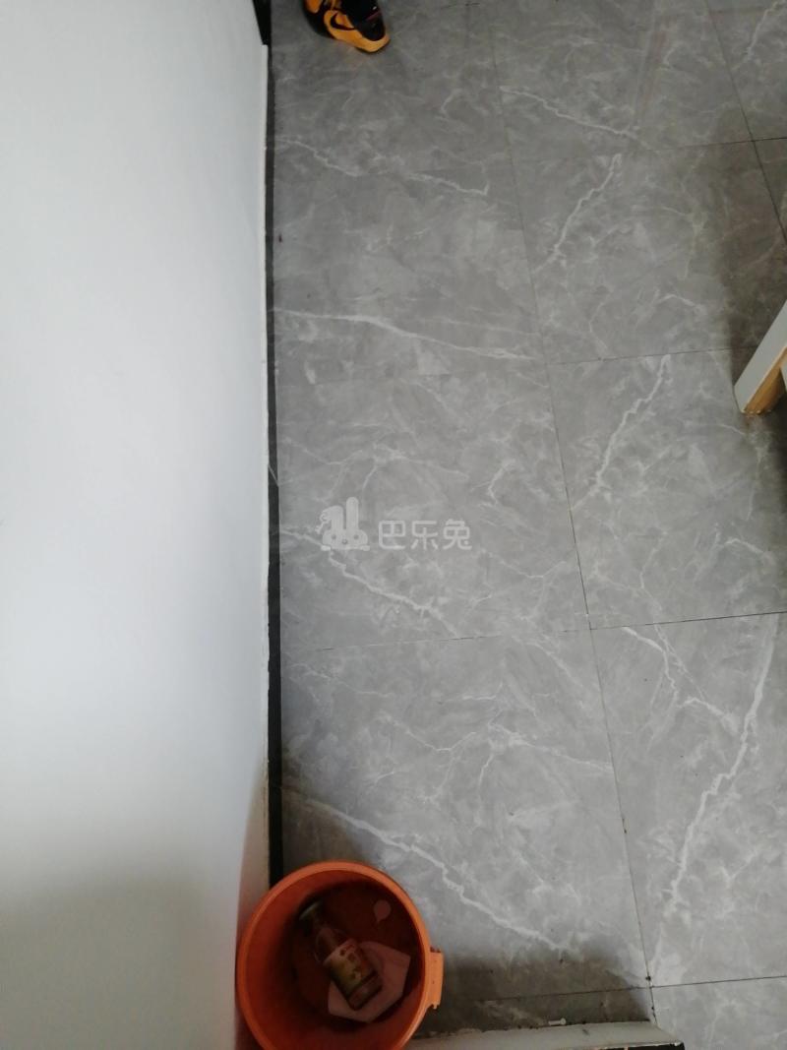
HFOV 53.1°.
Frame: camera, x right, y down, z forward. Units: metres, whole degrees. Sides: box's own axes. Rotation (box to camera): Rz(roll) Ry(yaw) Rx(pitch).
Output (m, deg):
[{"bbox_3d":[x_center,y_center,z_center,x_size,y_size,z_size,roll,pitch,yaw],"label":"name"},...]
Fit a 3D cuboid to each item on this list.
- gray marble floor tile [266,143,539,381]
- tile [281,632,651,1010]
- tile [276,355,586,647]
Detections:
[{"bbox_3d":[0.019,-0.604,1.868,0.600,0.010,0.600,-5,67,1],"label":"gray marble floor tile"},{"bbox_3d":[0.099,0.500,1.405,0.600,0.010,0.600,-5,67,1],"label":"tile"},{"bbox_3d":[0.058,-0.052,1.634,0.600,0.010,0.600,-4,68,1],"label":"tile"}]

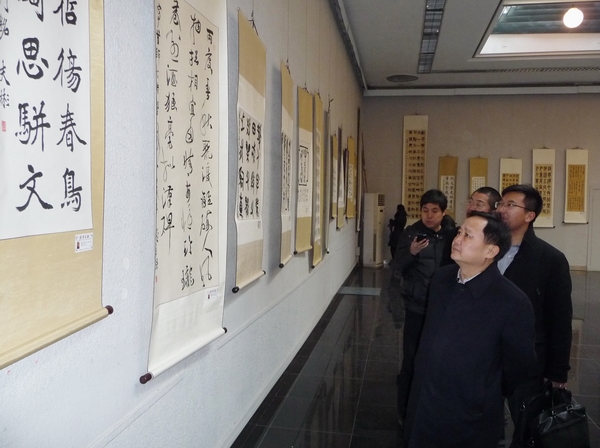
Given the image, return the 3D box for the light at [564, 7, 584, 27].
[{"bbox_3d":[4.750,-3.570,9.000,0.350,0.330,0.350,2,3,11],"label":"light"}]

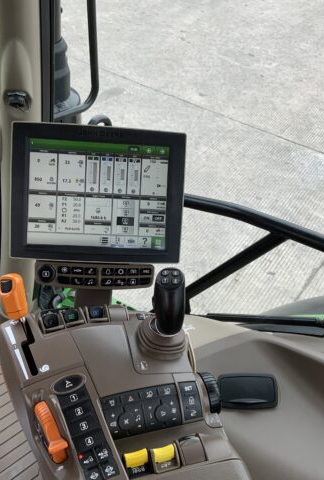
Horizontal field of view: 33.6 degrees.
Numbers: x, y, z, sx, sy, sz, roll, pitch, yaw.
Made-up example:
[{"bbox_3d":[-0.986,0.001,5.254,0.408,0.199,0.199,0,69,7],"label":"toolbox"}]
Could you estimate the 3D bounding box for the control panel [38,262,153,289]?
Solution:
[{"bbox_3d":[-0.105,0.055,0.853,0.182,0.041,0.030,2,4,-6],"label":"control panel"}]

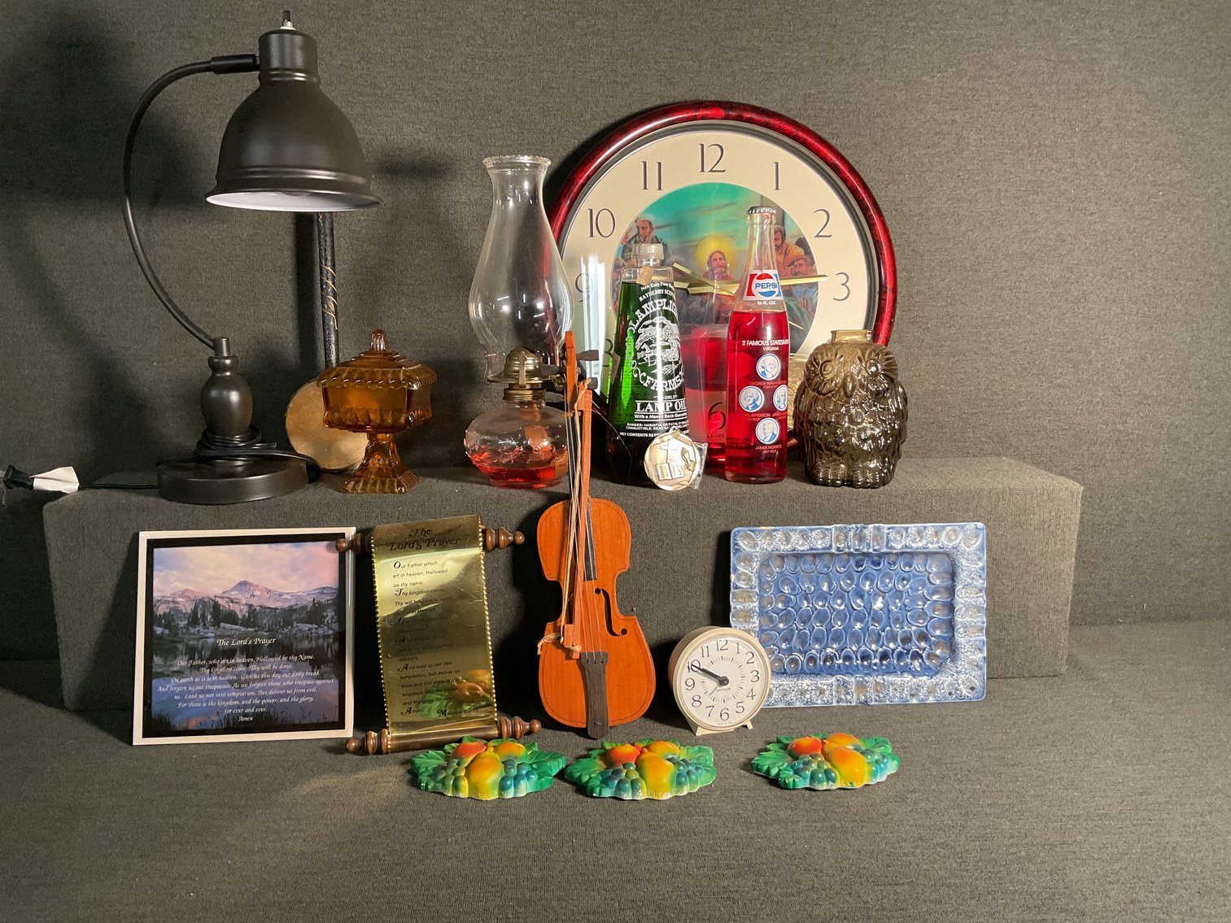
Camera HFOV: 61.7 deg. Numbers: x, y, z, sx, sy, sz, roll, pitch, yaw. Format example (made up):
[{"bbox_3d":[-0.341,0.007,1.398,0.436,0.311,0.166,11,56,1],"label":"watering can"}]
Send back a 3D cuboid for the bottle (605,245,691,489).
[{"bbox_3d":[0.033,-0.107,1.114,0.085,0.249,0.085,0,10,0],"label":"bottle"}]

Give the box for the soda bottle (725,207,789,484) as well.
[{"bbox_3d":[0.152,-0.123,1.094,0.067,0.285,0.067,-3,11,-12],"label":"soda bottle"}]

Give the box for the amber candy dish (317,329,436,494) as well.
[{"bbox_3d":[-0.247,-0.053,1.072,0.103,0.161,0.103,0,10,0],"label":"amber candy dish"}]

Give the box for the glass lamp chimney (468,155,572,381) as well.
[{"bbox_3d":[-0.098,-0.197,1.069,0.111,0.223,0.111,-1,10,-4],"label":"glass lamp chimney"}]

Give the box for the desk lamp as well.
[{"bbox_3d":[-0.360,-0.202,1.032,0.249,0.470,0.180,-1,10,-4],"label":"desk lamp"}]

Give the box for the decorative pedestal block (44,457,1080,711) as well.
[{"bbox_3d":[-0.042,0.121,1.138,1.035,0.209,0.179,-1,10,-4],"label":"decorative pedestal block"}]

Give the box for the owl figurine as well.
[{"bbox_3d":[0.251,-0.058,1.093,0.116,0.157,0.100,1,11,6],"label":"owl figurine"}]

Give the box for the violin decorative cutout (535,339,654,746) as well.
[{"bbox_3d":[-0.033,0.064,1.008,0.113,0.395,0.045,-4,-8,-2],"label":"violin decorative cutout"}]

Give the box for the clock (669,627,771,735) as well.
[{"bbox_3d":[0.096,0.204,0.980,0.096,0.101,0.060,-3,1,-14],"label":"clock"}]

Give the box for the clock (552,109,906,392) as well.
[{"bbox_3d":[0.113,-0.193,1.150,0.408,0.408,0.048,-1,3,-4],"label":"clock"}]

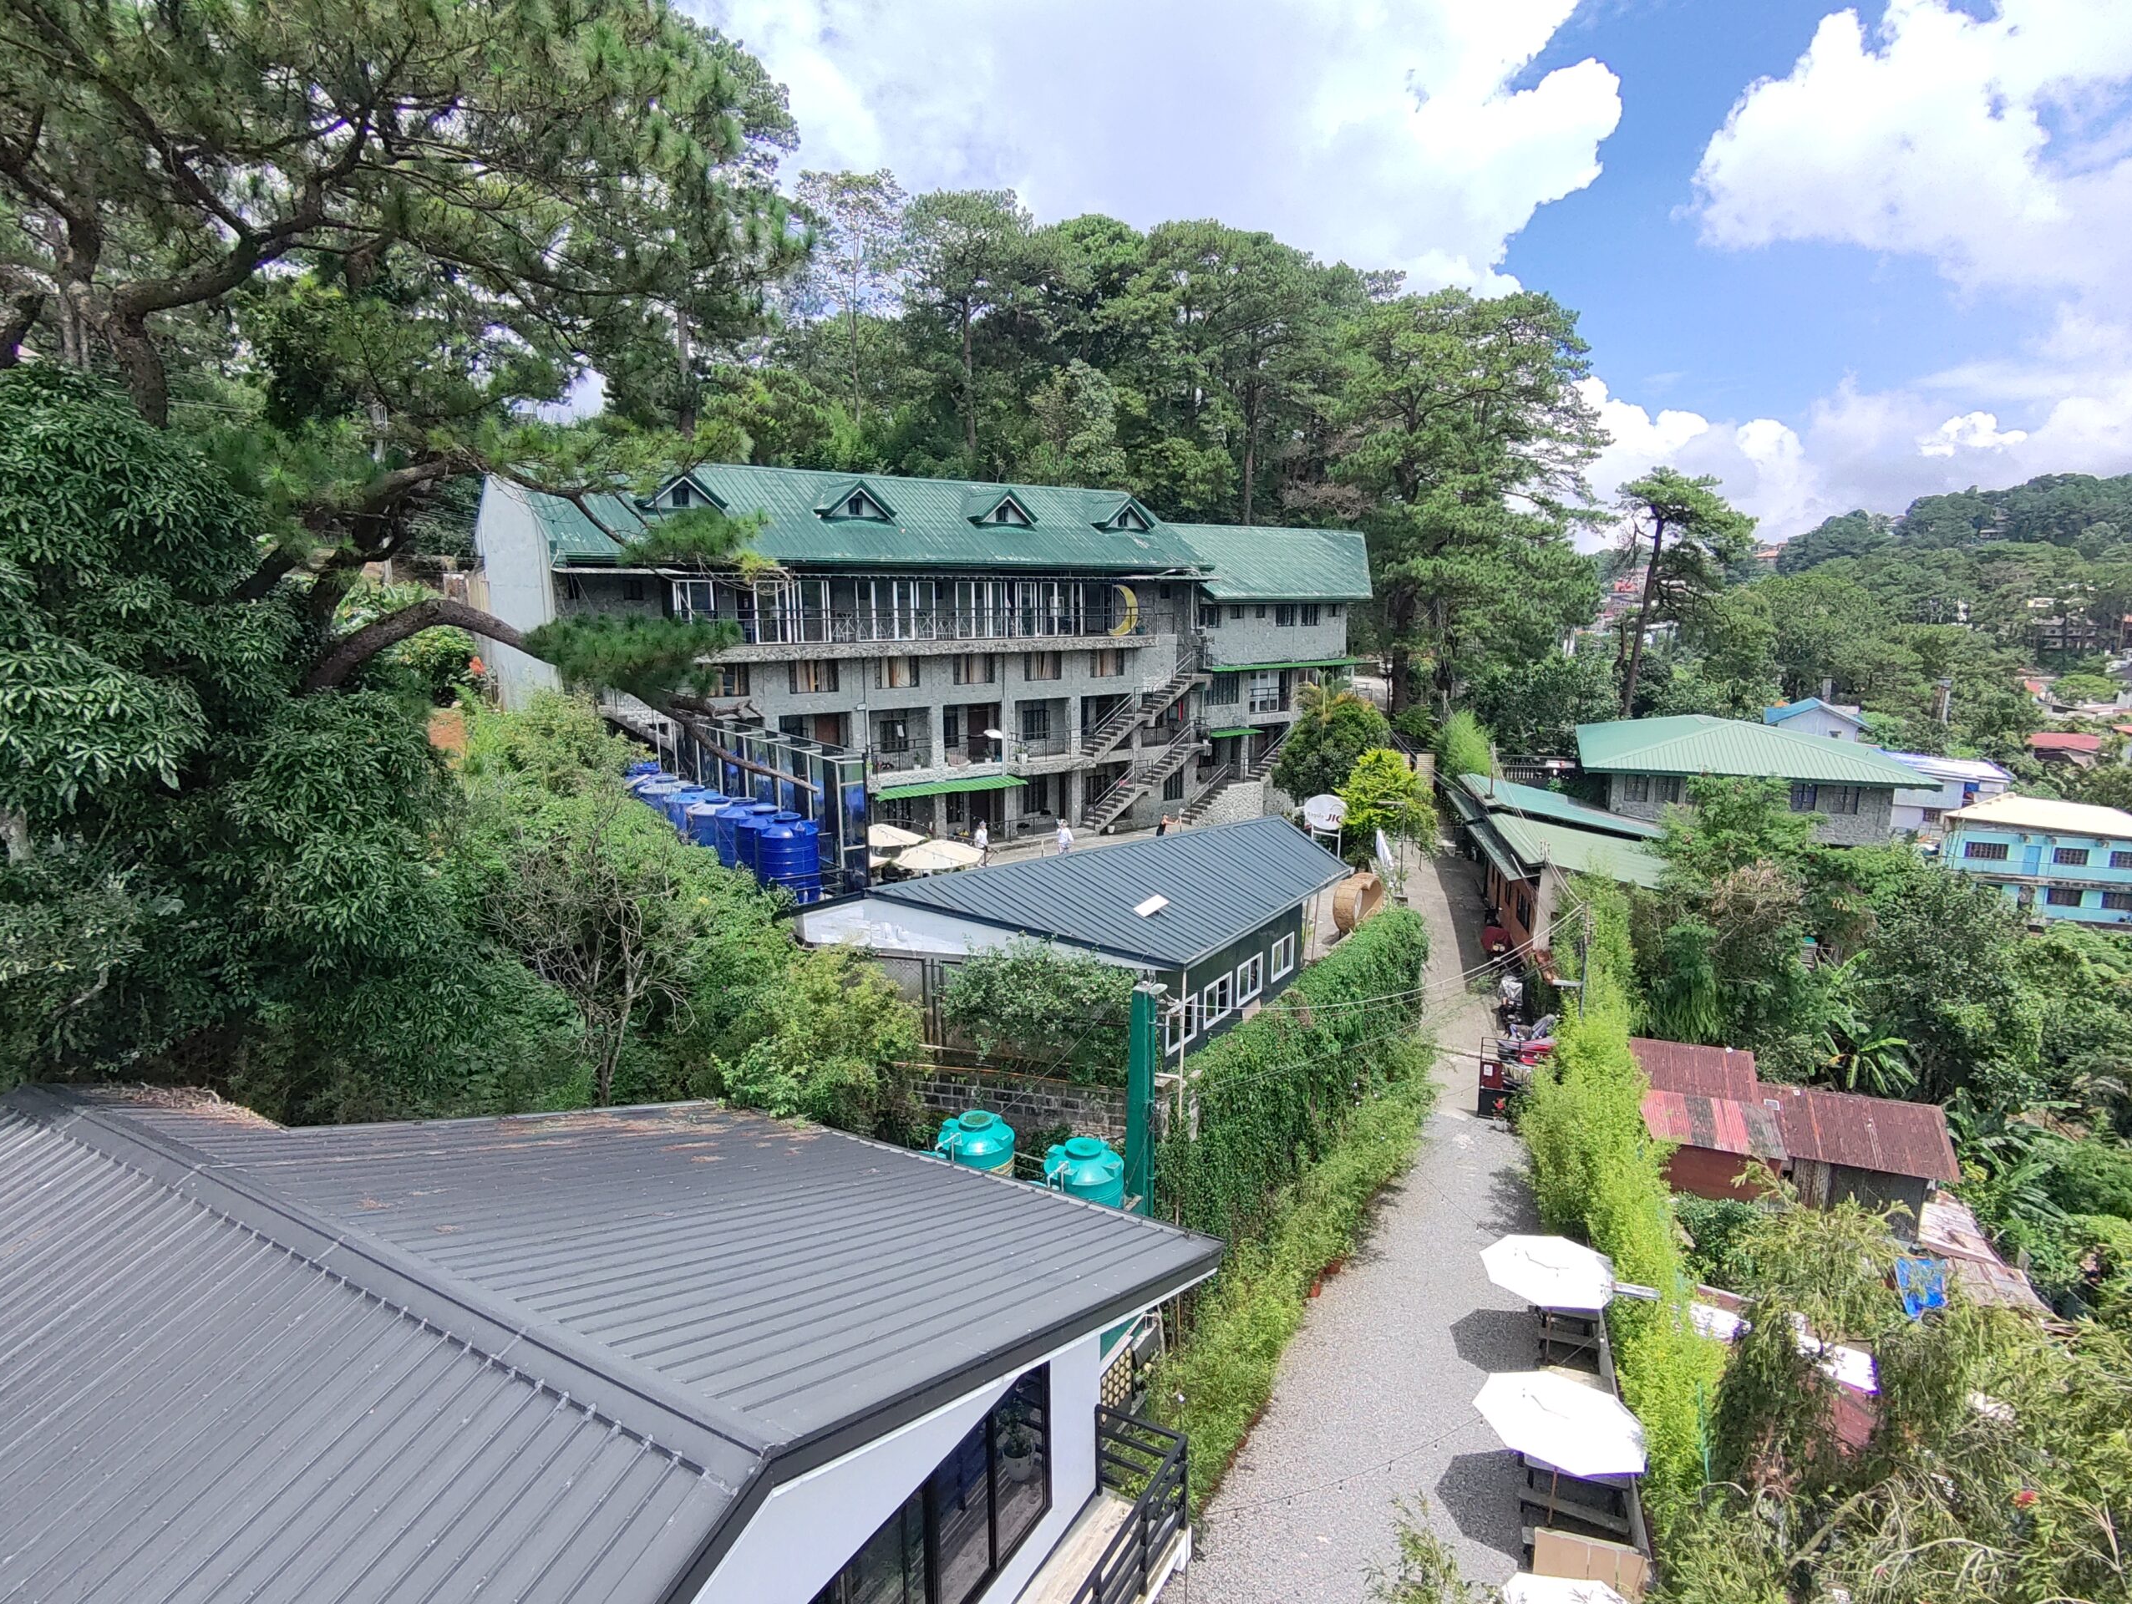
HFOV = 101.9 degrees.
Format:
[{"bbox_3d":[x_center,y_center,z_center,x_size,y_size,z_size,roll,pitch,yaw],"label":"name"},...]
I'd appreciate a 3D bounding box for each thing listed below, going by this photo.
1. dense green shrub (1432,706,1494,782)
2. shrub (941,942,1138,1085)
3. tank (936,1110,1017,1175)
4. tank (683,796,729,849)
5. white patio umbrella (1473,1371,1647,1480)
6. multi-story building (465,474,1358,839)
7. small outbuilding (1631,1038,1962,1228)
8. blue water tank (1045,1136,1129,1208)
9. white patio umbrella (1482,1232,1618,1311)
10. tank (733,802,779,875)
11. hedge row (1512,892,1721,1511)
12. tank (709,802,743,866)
[{"bbox_3d":[21.192,-2.888,46.000,2.800,3.800,2.600,-1,10,0],"label":"dense green shrub"},{"bbox_3d":[-0.579,3.833,16.200,3.500,2.400,1.500,1,10,12],"label":"shrub"},{"bbox_3d":[-1.394,5.702,13.735,1.220,1.550,1.220,-1,10,0],"label":"tank"},{"bbox_3d":[-9.200,0.875,22.813,1.450,2.000,1.450,0,13,0],"label":"tank"},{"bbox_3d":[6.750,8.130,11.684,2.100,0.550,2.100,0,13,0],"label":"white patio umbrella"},{"bbox_3d":[-3.344,-6.619,38.215,35.000,13.500,11.600,-7,15,-27],"label":"multi-story building"},{"bbox_3d":[19.113,8.806,23.200,6.500,3.500,3.300,2,10,16],"label":"small outbuilding"},{"bbox_3d":[0.303,5.913,13.235,1.200,1.550,1.200,-1,10,0],"label":"blue water tank"},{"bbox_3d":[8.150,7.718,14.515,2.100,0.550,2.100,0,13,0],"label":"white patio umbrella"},{"bbox_3d":[-7.912,1.144,22.982,1.500,2.100,1.500,-1,10,0],"label":"tank"},{"bbox_3d":[11.400,6.661,18.118,1.700,3.100,15.000,6,14,22],"label":"hedge row"},{"bbox_3d":[-8.978,0.964,24.182,1.500,2.100,1.500,-1,10,0],"label":"tank"}]

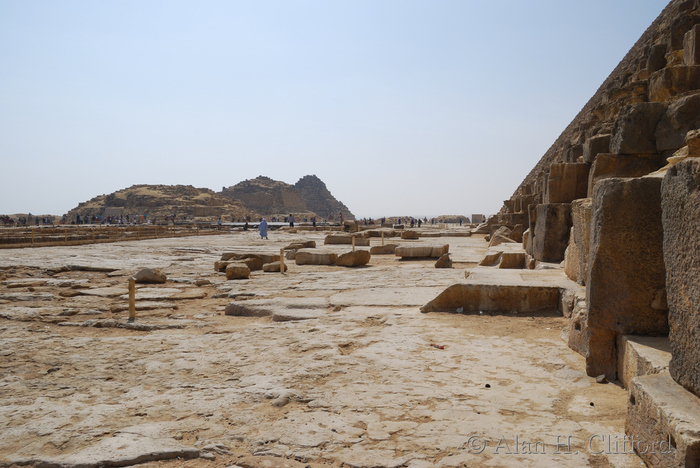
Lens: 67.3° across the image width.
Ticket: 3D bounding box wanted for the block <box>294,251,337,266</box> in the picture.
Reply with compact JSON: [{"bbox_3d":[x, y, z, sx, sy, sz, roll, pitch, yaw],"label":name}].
[{"bbox_3d":[-1.223,0.860,19.188,1.300,0.440,1.200,0,2,14],"label":"block"}]

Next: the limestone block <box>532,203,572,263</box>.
[{"bbox_3d":[5.296,-0.043,13.706,0.850,1.520,1.050,0,2,7],"label":"limestone block"}]

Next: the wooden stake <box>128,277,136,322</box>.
[{"bbox_3d":[-3.585,1.071,8.659,0.090,0.700,0.090,0,2,0],"label":"wooden stake"}]

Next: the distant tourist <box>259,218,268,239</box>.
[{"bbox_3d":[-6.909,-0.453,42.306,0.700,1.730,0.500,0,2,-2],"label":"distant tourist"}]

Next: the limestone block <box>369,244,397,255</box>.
[{"bbox_3d":[1.555,0.718,24.036,1.250,0.410,0.850,0,2,8],"label":"limestone block"}]

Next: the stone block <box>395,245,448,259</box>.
[{"bbox_3d":[3.006,0.716,21.935,2.000,0.410,1.700,0,2,13],"label":"stone block"}]

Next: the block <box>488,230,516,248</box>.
[{"bbox_3d":[8.102,0.225,27.822,1.350,0.950,1.100,0,2,12],"label":"block"}]

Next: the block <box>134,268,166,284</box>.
[{"bbox_3d":[-5.199,1.073,13.692,0.800,0.370,0.580,0,2,-14],"label":"block"}]

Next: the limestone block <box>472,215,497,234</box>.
[{"bbox_3d":[11.545,-0.780,44.997,1.950,1.620,1.300,0,2,12],"label":"limestone block"}]

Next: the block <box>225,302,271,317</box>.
[{"bbox_3d":[-1.803,1.284,9.243,0.760,0.210,0.500,0,2,8],"label":"block"}]

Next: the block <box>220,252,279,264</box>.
[{"bbox_3d":[-3.719,0.885,19.639,1.950,0.360,0.950,0,2,15],"label":"block"}]

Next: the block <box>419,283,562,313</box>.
[{"bbox_3d":[2.572,1.126,9.689,2.450,0.500,1.100,0,2,12],"label":"block"}]

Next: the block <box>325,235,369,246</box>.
[{"bbox_3d":[-0.154,0.418,32.428,2.650,0.530,1.000,0,2,12],"label":"block"}]

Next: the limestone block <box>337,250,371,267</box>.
[{"bbox_3d":[0.133,0.856,18.387,1.050,0.500,0.800,-1,2,-18],"label":"limestone block"}]

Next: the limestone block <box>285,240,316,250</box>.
[{"bbox_3d":[-2.718,0.606,28.732,1.650,0.380,0.900,-1,2,-18],"label":"limestone block"}]

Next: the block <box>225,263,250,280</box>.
[{"bbox_3d":[-3.106,1.025,14.638,0.630,0.400,0.500,0,2,0],"label":"block"}]

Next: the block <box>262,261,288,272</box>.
[{"bbox_3d":[-2.351,1.012,16.538,0.780,0.310,0.500,0,2,0],"label":"block"}]

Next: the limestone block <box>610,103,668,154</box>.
[{"bbox_3d":[6.924,-2.436,12.632,1.000,1.180,0.950,0,2,12],"label":"limestone block"}]

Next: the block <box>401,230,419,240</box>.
[{"bbox_3d":[4.823,0.131,42.026,1.300,0.640,0.950,0,2,8],"label":"block"}]

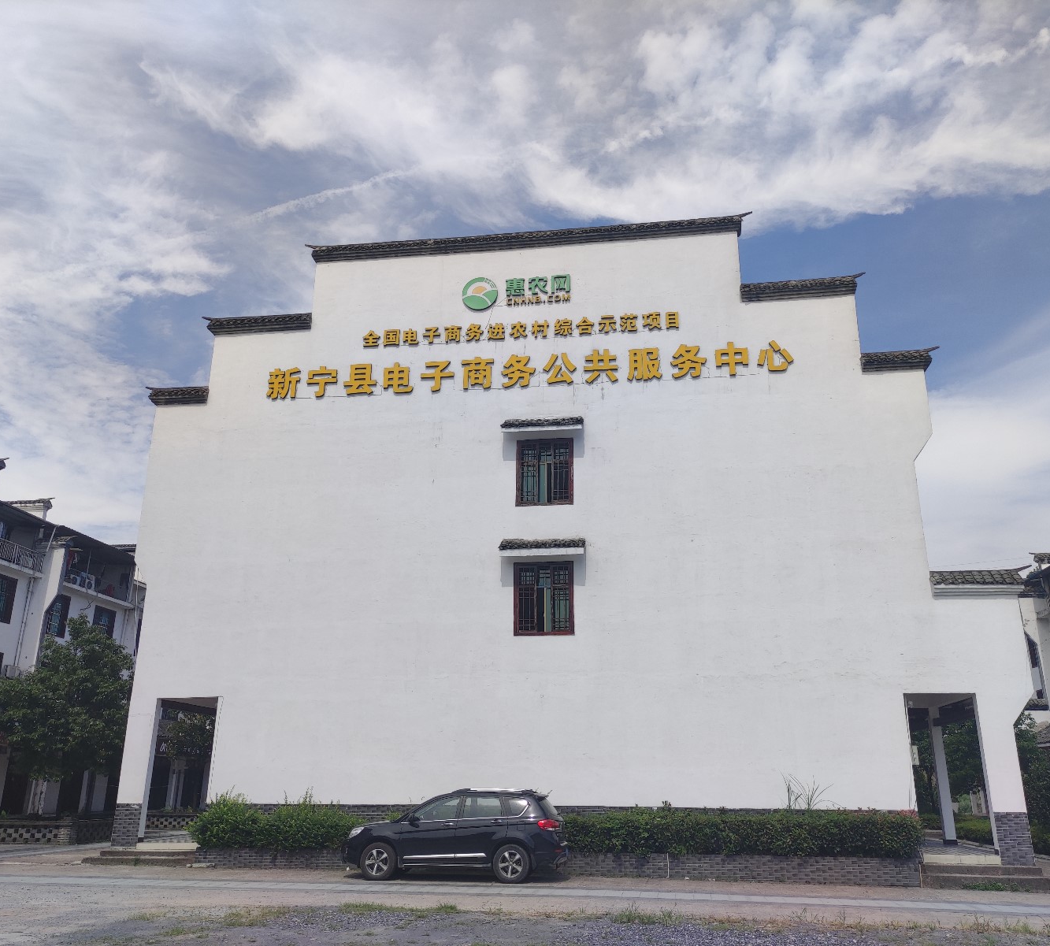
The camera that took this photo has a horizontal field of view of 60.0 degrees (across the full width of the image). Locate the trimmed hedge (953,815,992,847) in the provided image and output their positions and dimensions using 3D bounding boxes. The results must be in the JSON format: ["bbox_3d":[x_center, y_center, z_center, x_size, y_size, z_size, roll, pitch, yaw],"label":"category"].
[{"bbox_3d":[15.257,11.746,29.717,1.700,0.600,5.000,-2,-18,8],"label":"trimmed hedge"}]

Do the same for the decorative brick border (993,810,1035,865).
[{"bbox_3d":[10.392,7.798,19.406,0.660,1.070,0.280,-2,-18,8],"label":"decorative brick border"}]

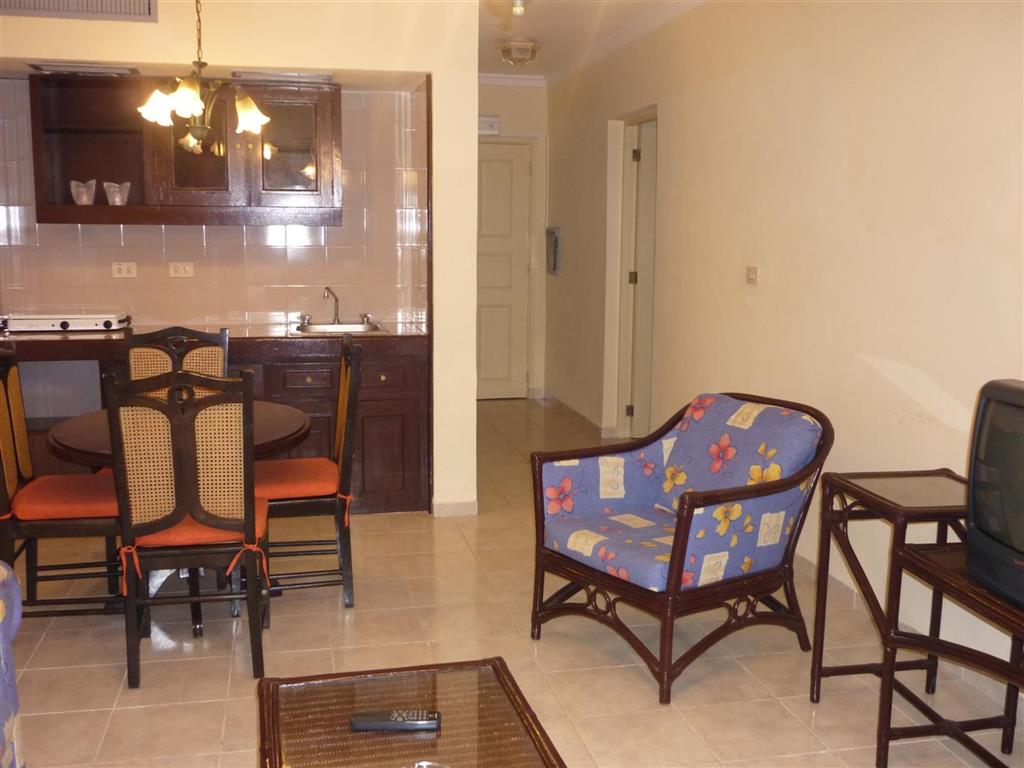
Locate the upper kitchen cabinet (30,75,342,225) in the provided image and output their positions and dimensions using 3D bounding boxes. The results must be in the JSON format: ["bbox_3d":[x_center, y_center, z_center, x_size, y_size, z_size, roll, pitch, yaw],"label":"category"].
[{"bbox_3d":[-1.554,-1.125,4.797,1.400,0.685,0.270,-2,9,-13],"label":"upper kitchen cabinet"}]

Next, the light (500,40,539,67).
[{"bbox_3d":[0.052,-2.196,6.475,0.250,0.135,0.250,-2,9,-13],"label":"light"}]

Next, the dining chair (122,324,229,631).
[{"bbox_3d":[-1.359,0.286,3.942,0.450,0.980,0.500,-2,9,-13],"label":"dining chair"}]

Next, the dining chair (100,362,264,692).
[{"bbox_3d":[-1.014,0.414,3.127,0.450,0.980,0.490,-2,9,-13],"label":"dining chair"}]

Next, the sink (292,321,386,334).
[{"bbox_3d":[-0.875,-0.212,4.955,0.460,0.150,0.400,-2,9,-13],"label":"sink"}]

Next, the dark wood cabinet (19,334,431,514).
[{"bbox_3d":[-1.377,0.183,4.887,1.860,0.894,0.570,-2,9,-13],"label":"dark wood cabinet"}]

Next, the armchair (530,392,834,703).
[{"bbox_3d":[0.576,0.489,3.306,0.810,0.800,0.670,-6,11,-37],"label":"armchair"}]

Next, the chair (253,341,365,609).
[{"bbox_3d":[-0.832,0.319,3.751,0.500,0.980,0.450,-2,9,-13],"label":"chair"}]

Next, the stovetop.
[{"bbox_3d":[-2.168,-0.303,4.765,0.560,0.090,0.290,-2,9,-13],"label":"stovetop"}]

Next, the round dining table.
[{"bbox_3d":[-1.184,0.483,3.592,0.910,0.700,0.910,-2,9,-13],"label":"round dining table"}]

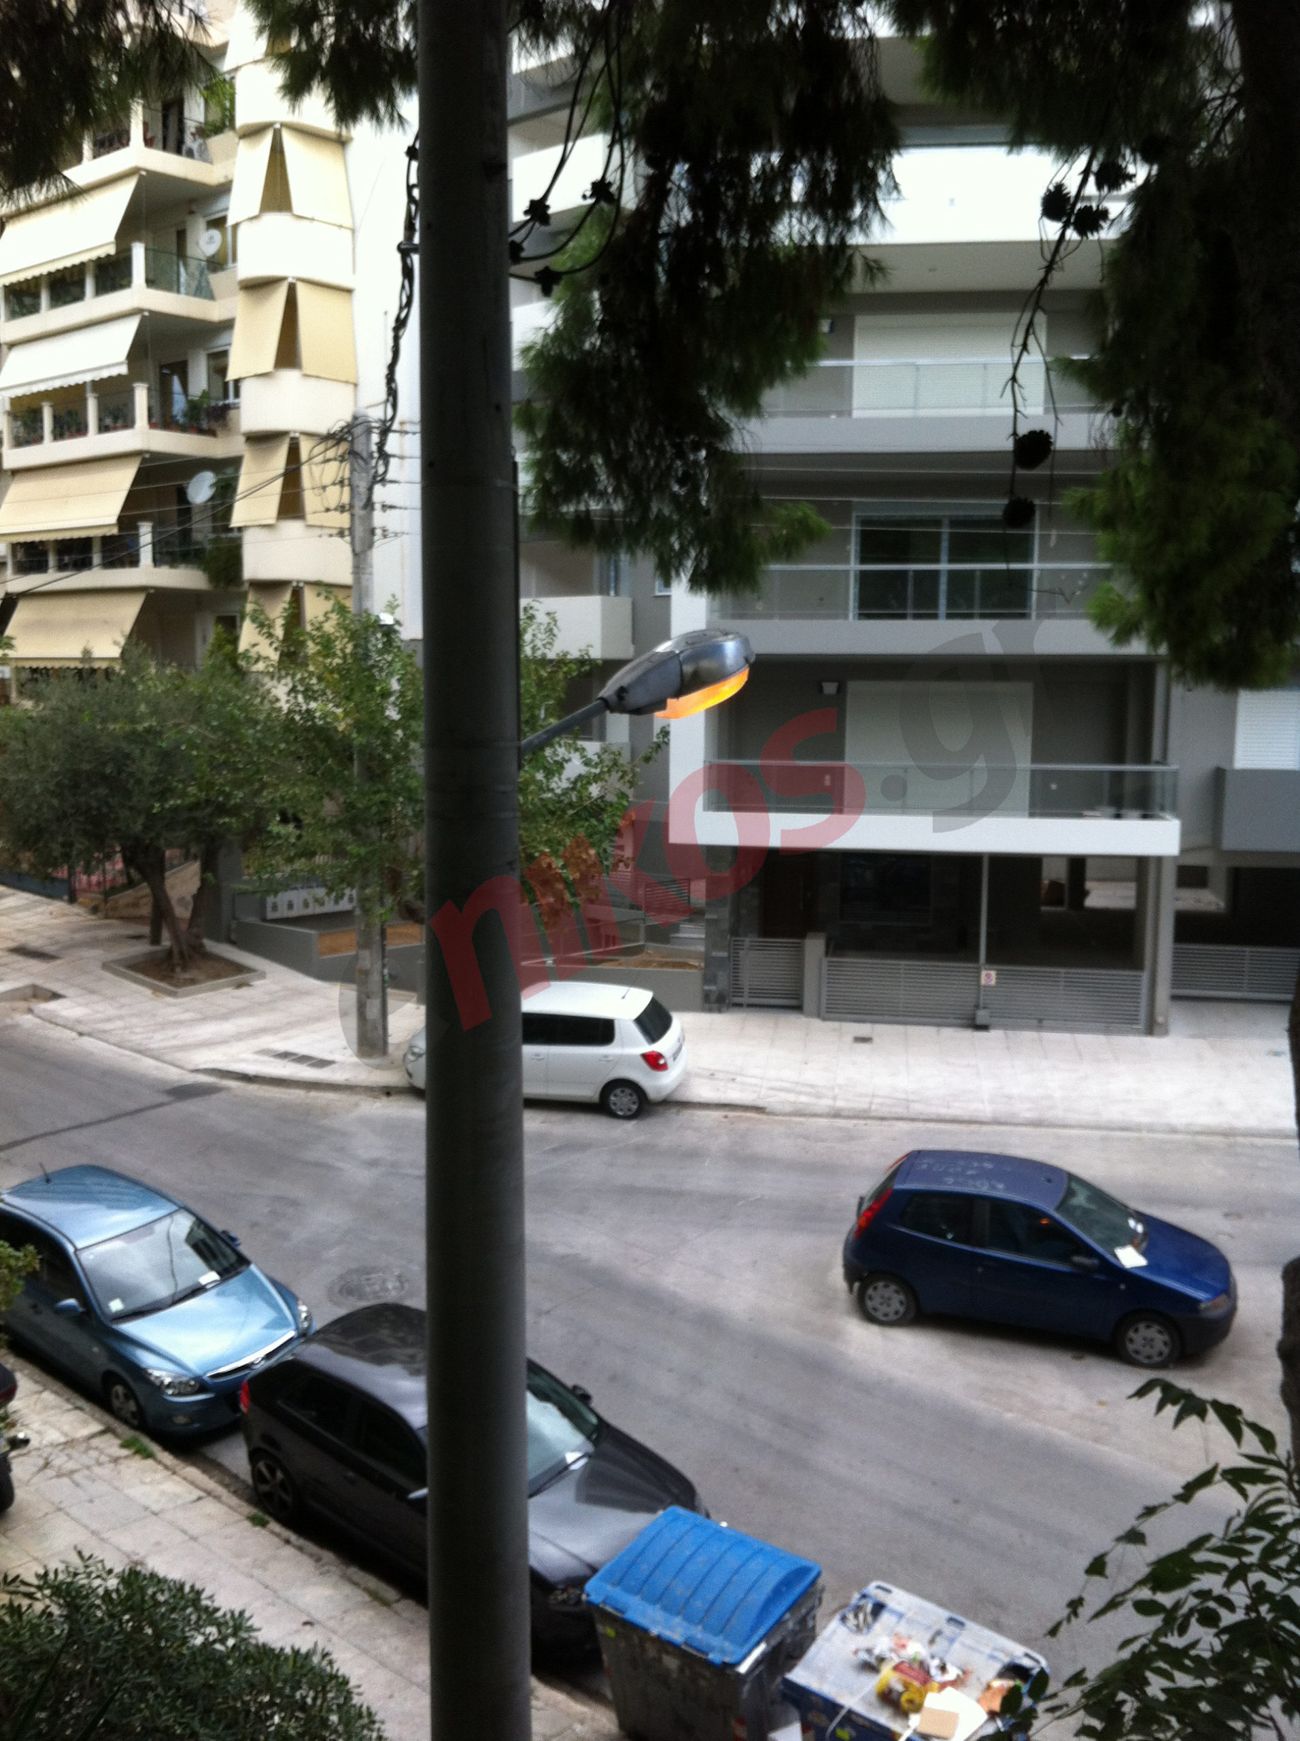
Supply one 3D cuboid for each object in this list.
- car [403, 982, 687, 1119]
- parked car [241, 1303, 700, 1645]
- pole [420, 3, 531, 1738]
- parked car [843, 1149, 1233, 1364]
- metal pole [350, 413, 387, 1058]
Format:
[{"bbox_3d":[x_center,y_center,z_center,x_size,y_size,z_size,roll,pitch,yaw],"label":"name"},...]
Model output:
[{"bbox_3d":[-1.490,2.462,24.577,3.990,1.500,1.660,2,9,11],"label":"car"},{"bbox_3d":[-1.385,4.620,13.718,4.210,1.421,1.765,9,13,40],"label":"parked car"},{"bbox_3d":[-0.599,1.038,6.014,0.380,10.600,0.380,0,8,0],"label":"pole"},{"bbox_3d":[3.846,3.738,17.398,3.800,1.480,1.660,4,11,19],"label":"parked car"},{"bbox_3d":[-4.154,-1.888,25.746,0.360,9.400,0.360,0,8,0],"label":"metal pole"}]

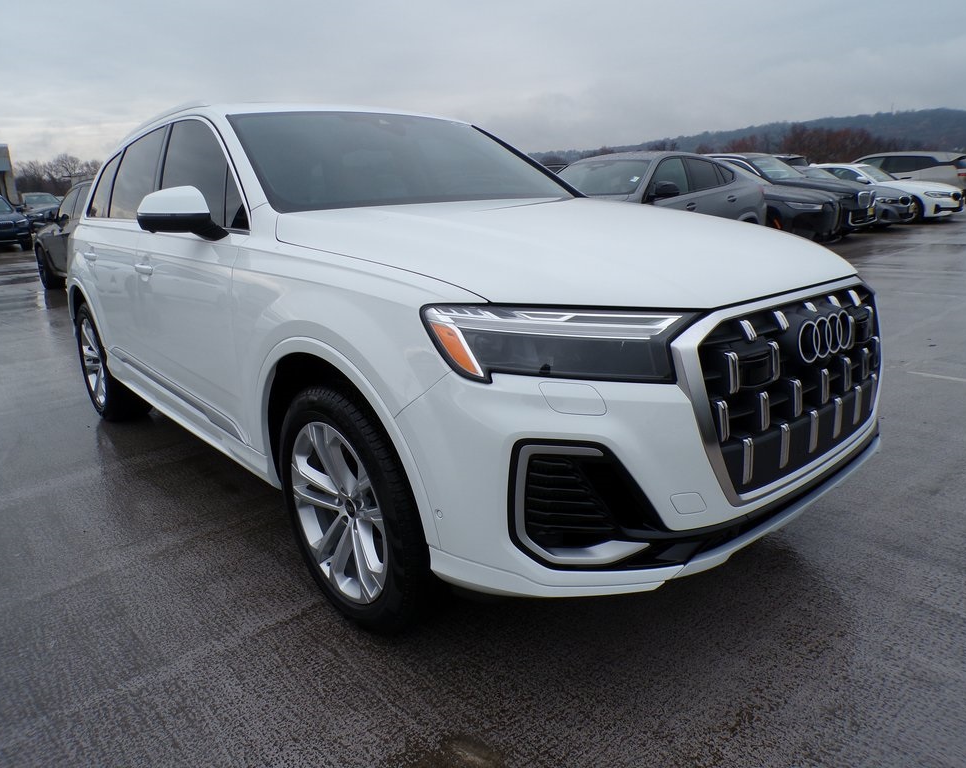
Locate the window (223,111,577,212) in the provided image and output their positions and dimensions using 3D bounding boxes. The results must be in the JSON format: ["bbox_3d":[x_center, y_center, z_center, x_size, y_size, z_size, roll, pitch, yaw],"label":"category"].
[{"bbox_3d":[-0.309,-0.971,3.071,1.480,0.130,0.880,-15,51,-38],"label":"window"}]

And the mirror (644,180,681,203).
[{"bbox_3d":[2.107,-2.193,8.106,0.290,0.200,0.180,13,21,43],"label":"mirror"}]

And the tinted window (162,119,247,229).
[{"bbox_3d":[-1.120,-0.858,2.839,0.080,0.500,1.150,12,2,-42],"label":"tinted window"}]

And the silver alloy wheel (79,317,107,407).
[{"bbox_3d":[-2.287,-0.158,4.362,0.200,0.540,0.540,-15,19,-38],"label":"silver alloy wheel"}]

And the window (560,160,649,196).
[{"bbox_3d":[1.366,-2.496,8.661,1.420,0.140,0.820,13,55,43],"label":"window"}]

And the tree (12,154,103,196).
[{"bbox_3d":[-35.960,-17.030,60.000,7.500,5.500,6.500,-11,17,-28],"label":"tree"}]

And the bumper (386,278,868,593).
[{"bbox_3d":[0.735,0.043,2.101,1.940,0.690,0.630,-15,19,-38],"label":"bumper"}]

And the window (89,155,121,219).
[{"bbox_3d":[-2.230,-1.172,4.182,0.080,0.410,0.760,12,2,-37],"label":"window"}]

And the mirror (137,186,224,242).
[{"bbox_3d":[-1.083,-0.613,2.538,0.270,0.190,0.180,-15,19,-38],"label":"mirror"}]

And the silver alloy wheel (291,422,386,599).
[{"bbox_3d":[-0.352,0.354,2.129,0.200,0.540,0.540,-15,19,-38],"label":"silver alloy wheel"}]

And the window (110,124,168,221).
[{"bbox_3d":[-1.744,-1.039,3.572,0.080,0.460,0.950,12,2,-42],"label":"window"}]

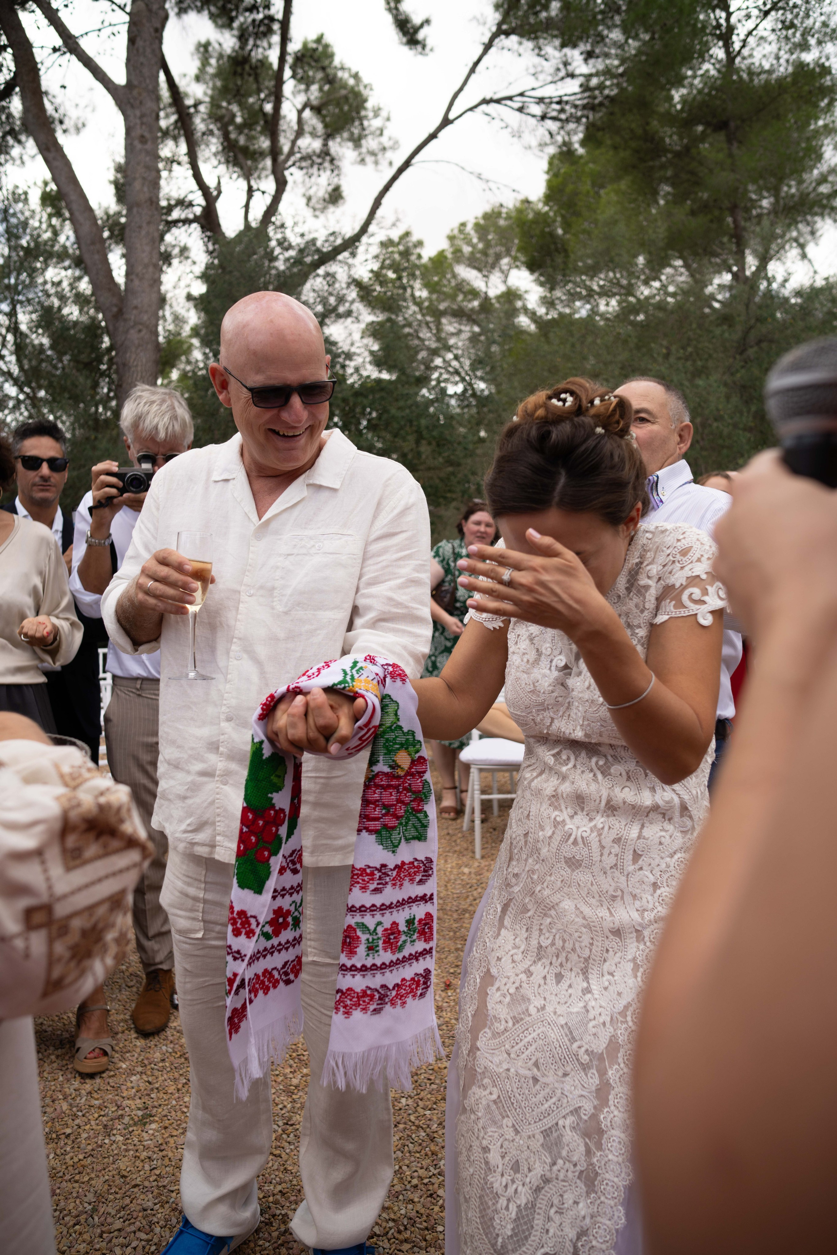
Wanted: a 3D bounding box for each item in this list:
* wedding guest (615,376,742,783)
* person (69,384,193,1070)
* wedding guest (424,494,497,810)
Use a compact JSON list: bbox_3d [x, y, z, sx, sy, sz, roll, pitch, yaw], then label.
[{"bbox_3d":[0.542,0.291,1.910,0.350,1.700,0.490,-3,5,-43],"label":"wedding guest"},{"bbox_3d":[-0.701,0.237,2.317,0.530,1.760,0.450,-1,3,-9],"label":"person"},{"bbox_3d":[0.251,0.158,4.467,0.520,1.670,0.360,-1,3,-9],"label":"wedding guest"}]

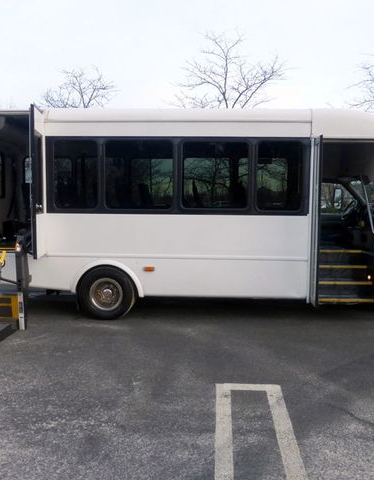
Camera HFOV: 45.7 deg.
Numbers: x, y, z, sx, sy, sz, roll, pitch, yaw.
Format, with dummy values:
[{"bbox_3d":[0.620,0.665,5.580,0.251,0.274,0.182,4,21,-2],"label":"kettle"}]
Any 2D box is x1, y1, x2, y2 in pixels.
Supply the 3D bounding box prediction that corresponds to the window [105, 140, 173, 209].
[{"bbox_3d":[-0.613,-0.838,5.729,0.883,0.880,0.050,0,4,1],"label":"window"}]

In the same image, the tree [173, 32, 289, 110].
[{"bbox_3d":[2.008,-4.952,21.147,5.912,9.748,5.912,0,4,1],"label":"tree"}]

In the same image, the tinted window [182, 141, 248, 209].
[{"bbox_3d":[0.364,-0.831,5.706,0.872,0.880,0.050,0,4,1],"label":"tinted window"}]

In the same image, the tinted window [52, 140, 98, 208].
[{"bbox_3d":[-1.451,-0.845,5.748,0.607,0.880,0.050,0,4,1],"label":"tinted window"}]

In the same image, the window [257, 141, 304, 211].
[{"bbox_3d":[1.195,-0.824,5.686,0.600,0.880,0.050,0,4,1],"label":"window"}]

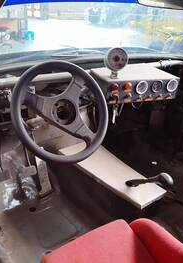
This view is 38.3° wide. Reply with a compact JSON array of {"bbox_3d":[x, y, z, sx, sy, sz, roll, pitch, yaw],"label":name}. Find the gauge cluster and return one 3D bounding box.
[{"bbox_3d":[0.205,-0.290,1.261,0.364,0.226,0.238,-6,28,-18],"label":"gauge cluster"}]

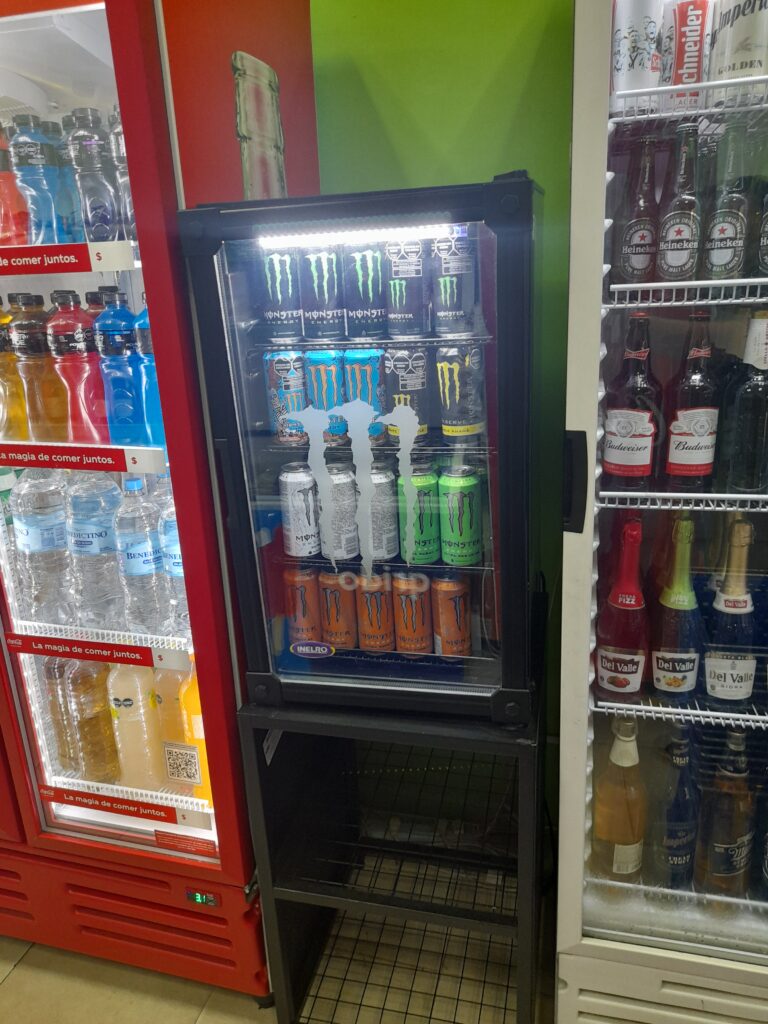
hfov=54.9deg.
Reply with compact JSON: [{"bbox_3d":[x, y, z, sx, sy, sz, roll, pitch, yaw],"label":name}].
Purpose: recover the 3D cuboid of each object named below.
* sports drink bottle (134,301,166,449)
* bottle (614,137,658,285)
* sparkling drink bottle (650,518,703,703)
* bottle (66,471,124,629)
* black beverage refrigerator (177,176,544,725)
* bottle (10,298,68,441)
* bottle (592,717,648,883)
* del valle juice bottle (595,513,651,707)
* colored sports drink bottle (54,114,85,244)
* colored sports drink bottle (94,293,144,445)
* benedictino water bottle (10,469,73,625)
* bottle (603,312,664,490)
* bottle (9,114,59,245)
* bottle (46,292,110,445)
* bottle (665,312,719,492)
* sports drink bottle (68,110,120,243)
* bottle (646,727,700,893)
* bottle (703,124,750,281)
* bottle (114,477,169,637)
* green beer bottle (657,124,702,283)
[{"bbox_3d":[-0.381,-0.238,1.290,0.086,0.274,0.086,2,18,16],"label":"sports drink bottle"},{"bbox_3d":[0.400,-0.448,1.136,0.061,0.232,0.061,2,18,15],"label":"bottle"},{"bbox_3d":[0.493,0.166,1.236,0.084,0.327,0.084,2,18,15],"label":"sparkling drink bottle"},{"bbox_3d":[-0.558,0.072,1.452,0.102,0.340,0.102,2,18,16],"label":"bottle"},{"bbox_3d":[0.028,-0.125,1.425,0.527,0.864,0.530,1,18,13],"label":"black beverage refrigerator"},{"bbox_3d":[-0.616,-0.253,1.354,0.086,0.274,0.086,2,18,16],"label":"bottle"},{"bbox_3d":[0.440,0.524,1.372,0.091,0.313,0.091,2,18,15],"label":"bottle"},{"bbox_3d":[0.410,0.166,1.258,0.084,0.323,0.084,2,18,15],"label":"del valle juice bottle"},{"bbox_3d":[-0.512,-0.557,1.270,0.069,0.222,0.069,2,18,16],"label":"colored sports drink bottle"},{"bbox_3d":[-0.488,-0.250,1.347,0.073,0.282,0.073,2,18,16],"label":"colored sports drink bottle"},{"bbox_3d":[-0.672,0.068,1.484,0.102,0.340,0.102,2,18,16],"label":"benedictino water bottle"},{"bbox_3d":[0.390,-0.164,1.155,0.084,0.287,0.084,2,18,15],"label":"bottle"},{"bbox_3d":[-0.580,-0.544,1.244,0.069,0.222,0.069,2,18,16],"label":"bottle"},{"bbox_3d":[-0.545,-0.249,1.334,0.086,0.274,0.086,2,18,16],"label":"bottle"},{"bbox_3d":[0.475,-0.160,1.132,0.082,0.286,0.082,2,18,15],"label":"bottle"},{"bbox_3d":[-0.495,-0.546,1.248,0.067,0.228,0.067,2,18,16],"label":"sports drink bottle"},{"bbox_3d":[0.528,0.529,1.347,0.086,0.309,0.086,2,18,15],"label":"bottle"},{"bbox_3d":[0.483,-0.416,1.034,0.061,0.232,0.061,2,18,15],"label":"bottle"},{"bbox_3d":[-0.458,0.089,1.423,0.088,0.316,0.088,2,18,16],"label":"bottle"},{"bbox_3d":[0.425,-0.424,1.055,0.061,0.232,0.061,2,18,15],"label":"green beer bottle"}]

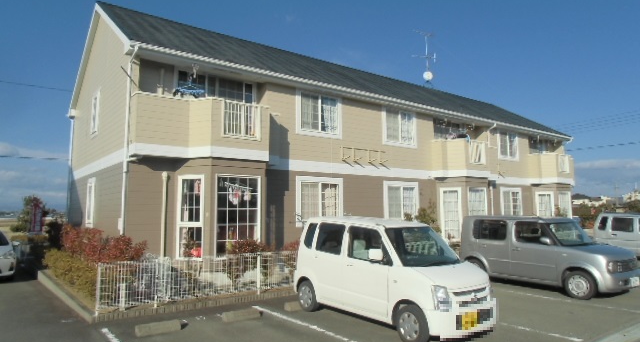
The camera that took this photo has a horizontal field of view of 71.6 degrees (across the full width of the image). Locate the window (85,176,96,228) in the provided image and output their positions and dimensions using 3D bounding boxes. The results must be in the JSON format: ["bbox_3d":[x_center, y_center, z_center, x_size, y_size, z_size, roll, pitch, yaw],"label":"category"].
[{"bbox_3d":[-7.205,1.004,13.981,0.120,1.572,1.081,4,-7,-37],"label":"window"}]

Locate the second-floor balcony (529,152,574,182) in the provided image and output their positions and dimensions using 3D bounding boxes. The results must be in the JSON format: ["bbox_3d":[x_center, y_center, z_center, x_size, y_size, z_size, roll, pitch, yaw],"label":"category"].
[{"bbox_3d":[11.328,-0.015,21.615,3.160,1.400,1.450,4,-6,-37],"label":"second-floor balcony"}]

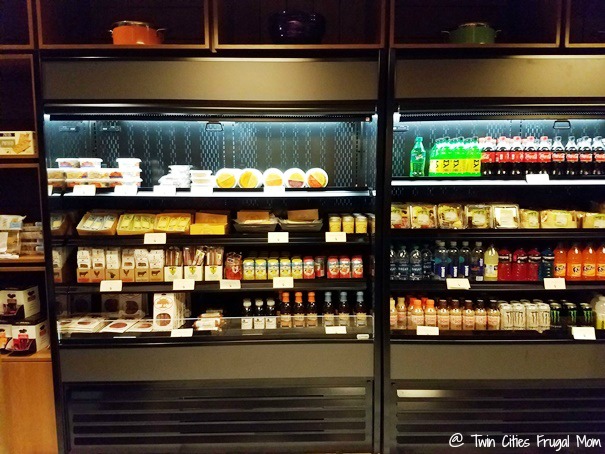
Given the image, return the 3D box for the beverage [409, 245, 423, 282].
[{"bbox_3d":[0.632,0.203,2.530,0.069,0.205,0.069,0,6,0],"label":"beverage"}]

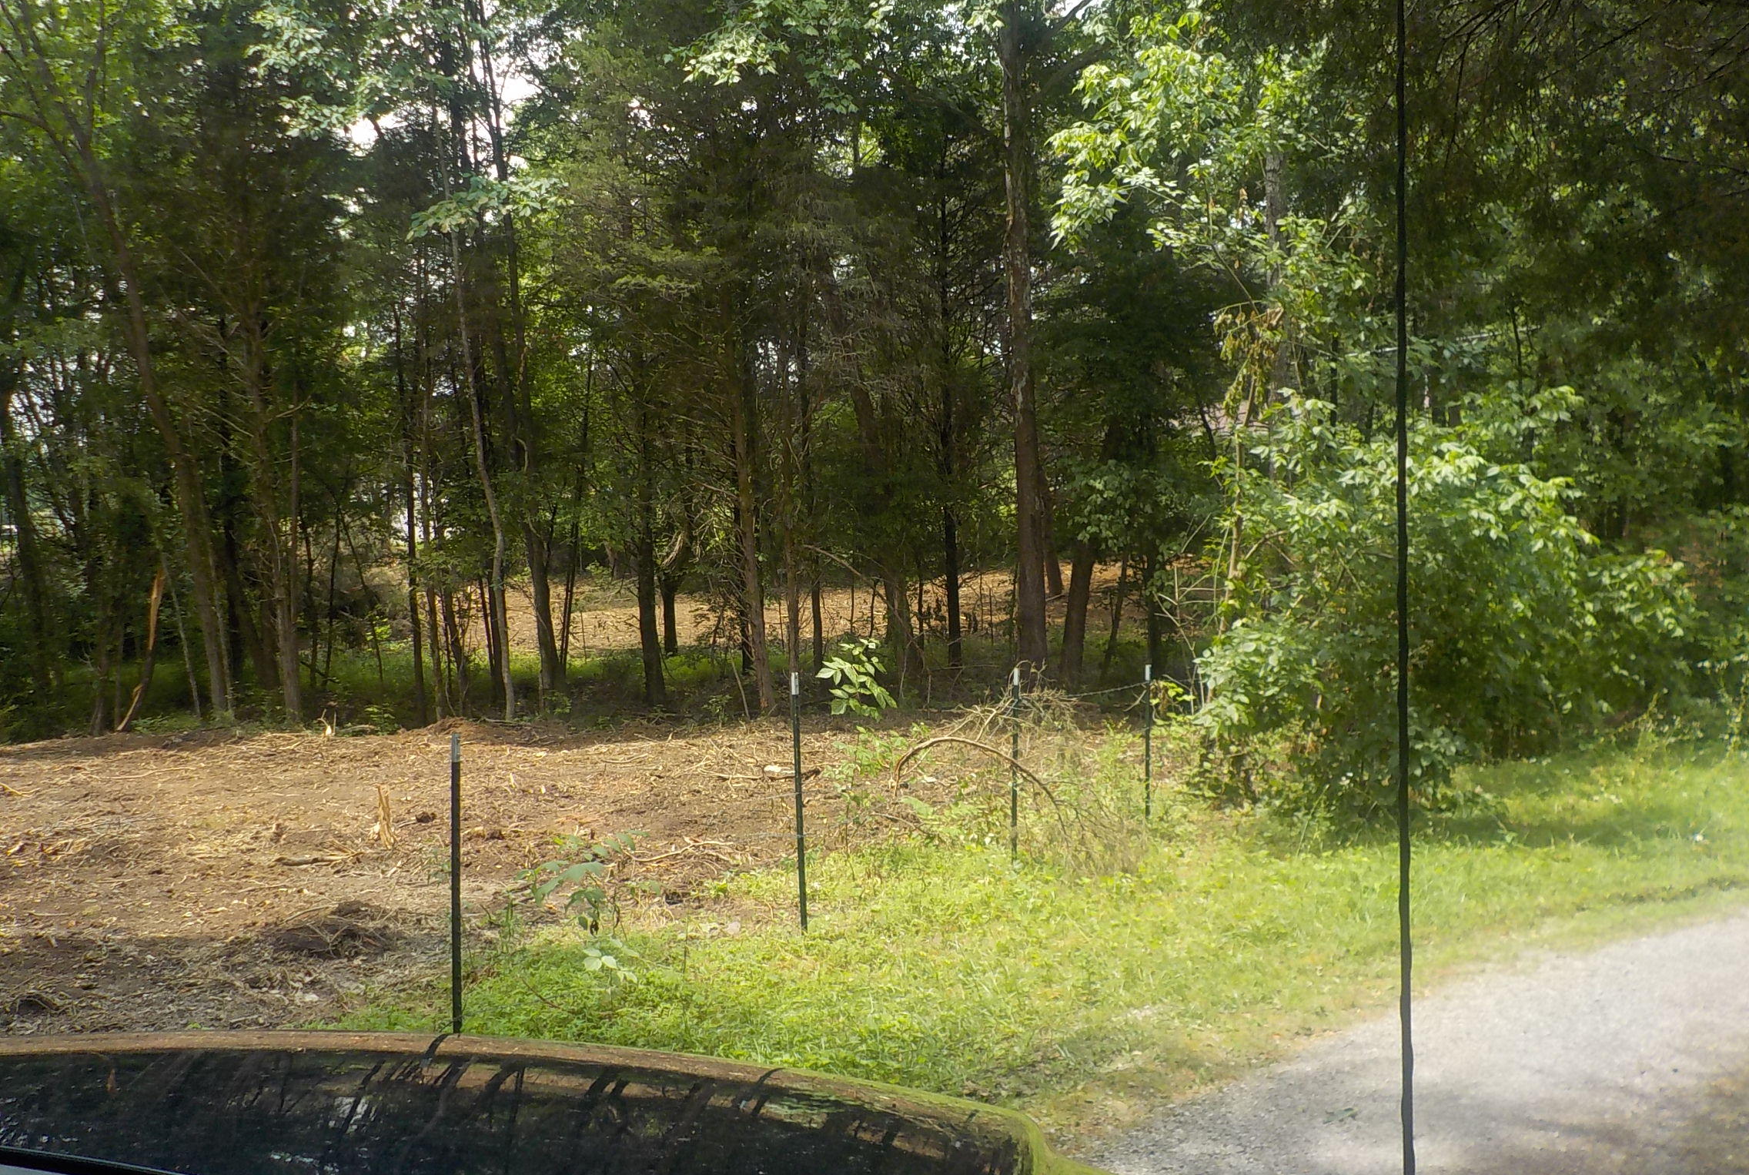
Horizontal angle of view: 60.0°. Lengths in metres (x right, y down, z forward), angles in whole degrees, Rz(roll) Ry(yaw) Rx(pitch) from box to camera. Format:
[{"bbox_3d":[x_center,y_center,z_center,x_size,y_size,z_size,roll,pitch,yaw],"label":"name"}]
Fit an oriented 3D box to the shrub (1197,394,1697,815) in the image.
[{"bbox_3d":[5.219,0.157,13.900,4.300,3.650,3.300,-1,-1,0],"label":"shrub"}]

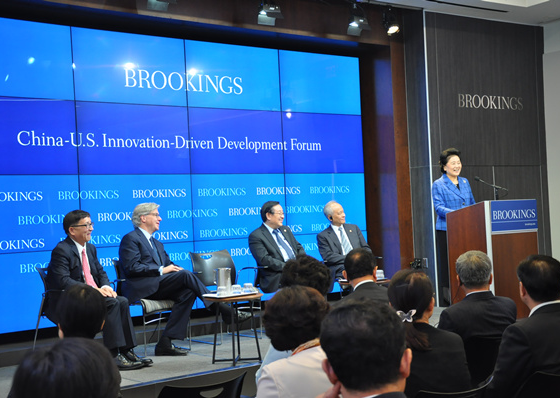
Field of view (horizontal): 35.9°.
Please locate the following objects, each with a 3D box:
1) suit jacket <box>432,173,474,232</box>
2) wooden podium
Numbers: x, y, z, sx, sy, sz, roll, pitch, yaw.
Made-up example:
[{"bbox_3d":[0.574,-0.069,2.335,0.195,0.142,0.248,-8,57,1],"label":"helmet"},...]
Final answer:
[{"bbox_3d":[1.837,0.048,9.213,0.480,0.620,0.420,-1,-2,-42],"label":"suit jacket"},{"bbox_3d":[2.188,0.621,8.835,0.780,1.187,0.530,-2,-2,-35],"label":"wooden podium"}]

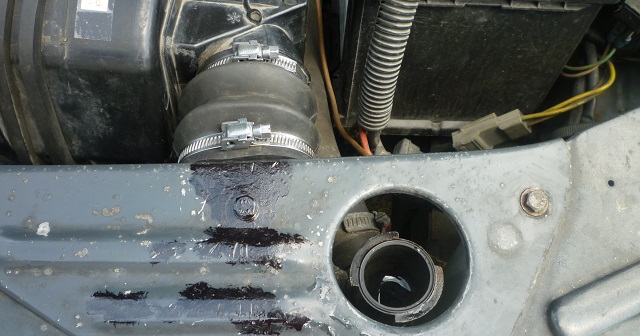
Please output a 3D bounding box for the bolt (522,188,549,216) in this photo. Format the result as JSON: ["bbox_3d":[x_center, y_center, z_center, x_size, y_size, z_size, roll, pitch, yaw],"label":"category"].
[{"bbox_3d":[0.117,0.018,0.291,0.016,0.008,0.016,-1,71,2],"label":"bolt"}]

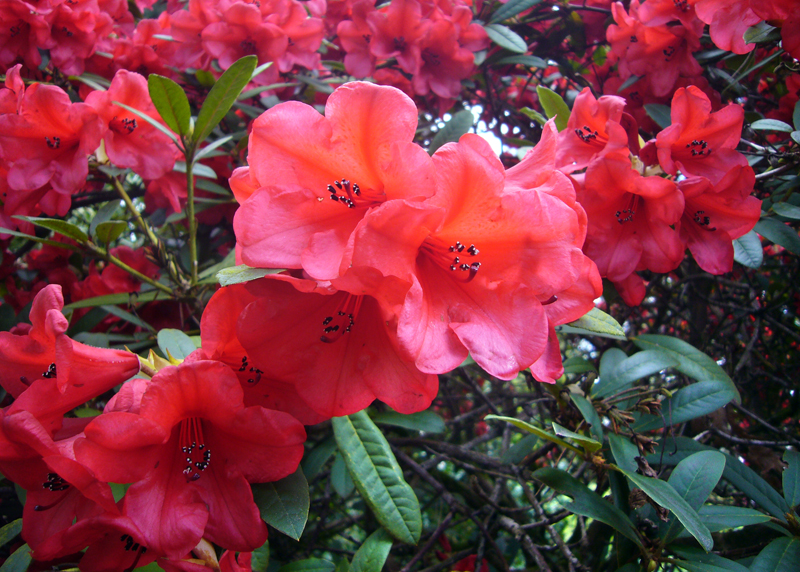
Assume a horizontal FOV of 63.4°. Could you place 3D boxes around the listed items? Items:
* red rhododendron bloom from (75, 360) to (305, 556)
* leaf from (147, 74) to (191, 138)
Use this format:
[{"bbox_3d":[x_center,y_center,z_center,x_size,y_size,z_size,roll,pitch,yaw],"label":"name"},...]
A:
[{"bbox_3d":[-0.100,0.072,0.321,0.103,0.103,0.074,-1,23,-12],"label":"red rhododendron bloom"},{"bbox_3d":[-0.155,-0.121,0.438,0.025,0.043,0.008,-28,22,-18],"label":"leaf"}]

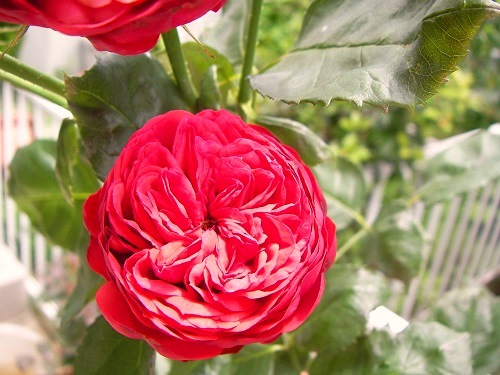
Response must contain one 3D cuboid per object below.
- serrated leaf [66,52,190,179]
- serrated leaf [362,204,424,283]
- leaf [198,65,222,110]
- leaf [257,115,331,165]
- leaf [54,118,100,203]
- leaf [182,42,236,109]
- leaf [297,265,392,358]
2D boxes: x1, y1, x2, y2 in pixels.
[{"bbox_3d":[-0.058,-0.032,0.262,0.068,0.060,0.020,29,-17,13],"label":"serrated leaf"},{"bbox_3d":[0.093,0.036,0.355,0.041,0.050,0.022,12,-23,-5],"label":"serrated leaf"},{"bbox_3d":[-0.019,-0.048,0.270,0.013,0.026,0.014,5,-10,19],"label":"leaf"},{"bbox_3d":[0.023,-0.025,0.285,0.042,0.022,0.022,26,68,1],"label":"leaf"},{"bbox_3d":[-0.088,-0.013,0.285,0.023,0.045,0.018,4,-11,13],"label":"leaf"},{"bbox_3d":[-0.022,-0.058,0.290,0.034,0.037,0.016,6,-15,-4],"label":"leaf"},{"bbox_3d":[0.052,0.070,0.315,0.057,0.022,0.054,13,62,-3],"label":"leaf"}]

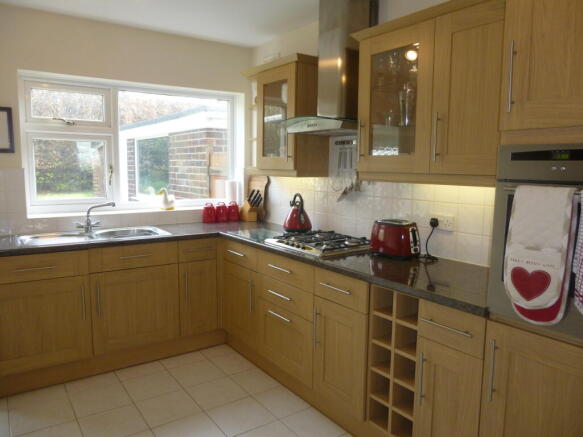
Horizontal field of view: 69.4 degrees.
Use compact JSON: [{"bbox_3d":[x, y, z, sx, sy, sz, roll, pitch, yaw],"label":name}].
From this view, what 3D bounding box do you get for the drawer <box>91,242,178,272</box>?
[{"bbox_3d":[-1.186,0.236,3.048,0.591,0.163,0.480,-4,8,-36],"label":"drawer"}]

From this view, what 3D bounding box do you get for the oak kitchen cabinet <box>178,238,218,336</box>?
[{"bbox_3d":[-0.854,0.481,3.374,0.301,0.715,0.560,-4,8,-36],"label":"oak kitchen cabinet"}]

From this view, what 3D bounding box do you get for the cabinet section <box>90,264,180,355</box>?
[{"bbox_3d":[-1.218,0.590,3.132,0.595,0.560,0.550,-4,8,-35],"label":"cabinet section"}]

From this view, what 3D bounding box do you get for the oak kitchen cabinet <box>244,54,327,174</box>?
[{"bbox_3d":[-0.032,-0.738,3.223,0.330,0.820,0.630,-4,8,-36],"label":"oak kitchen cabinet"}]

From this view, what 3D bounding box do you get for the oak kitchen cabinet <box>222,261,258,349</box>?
[{"bbox_3d":[-0.138,0.567,3.222,0.580,0.610,0.485,-4,8,-36],"label":"oak kitchen cabinet"}]

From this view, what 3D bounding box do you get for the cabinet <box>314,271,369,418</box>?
[{"bbox_3d":[0.464,0.622,2.357,0.560,0.715,0.407,-4,8,-36],"label":"cabinet"}]

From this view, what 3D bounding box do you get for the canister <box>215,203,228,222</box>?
[{"bbox_3d":[-0.631,-0.053,3.811,0.110,0.177,0.110,1,6,0],"label":"canister"}]

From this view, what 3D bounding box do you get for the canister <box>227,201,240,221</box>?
[{"bbox_3d":[-0.528,-0.064,3.845,0.114,0.189,0.114,1,7,0],"label":"canister"}]

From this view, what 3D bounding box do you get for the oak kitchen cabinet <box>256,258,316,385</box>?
[{"bbox_3d":[0.182,0.567,2.780,0.580,0.730,0.605,-4,8,-36],"label":"oak kitchen cabinet"}]

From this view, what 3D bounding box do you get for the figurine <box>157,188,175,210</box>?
[{"bbox_3d":[-1.074,-0.163,3.616,0.155,0.185,0.090,-4,8,-36],"label":"figurine"}]

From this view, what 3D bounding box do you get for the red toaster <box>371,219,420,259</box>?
[{"bbox_3d":[0.590,0.120,2.389,0.270,0.190,0.175,4,7,29],"label":"red toaster"}]

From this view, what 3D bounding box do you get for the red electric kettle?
[{"bbox_3d":[0.047,-0.038,3.146,0.215,0.305,0.225,1,7,0],"label":"red electric kettle"}]

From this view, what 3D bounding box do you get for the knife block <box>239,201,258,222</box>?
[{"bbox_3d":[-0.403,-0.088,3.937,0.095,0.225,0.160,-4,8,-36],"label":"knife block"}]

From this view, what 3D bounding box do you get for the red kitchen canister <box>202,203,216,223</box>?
[{"bbox_3d":[-0.723,-0.045,3.704,0.114,0.179,0.114,1,7,0],"label":"red kitchen canister"}]

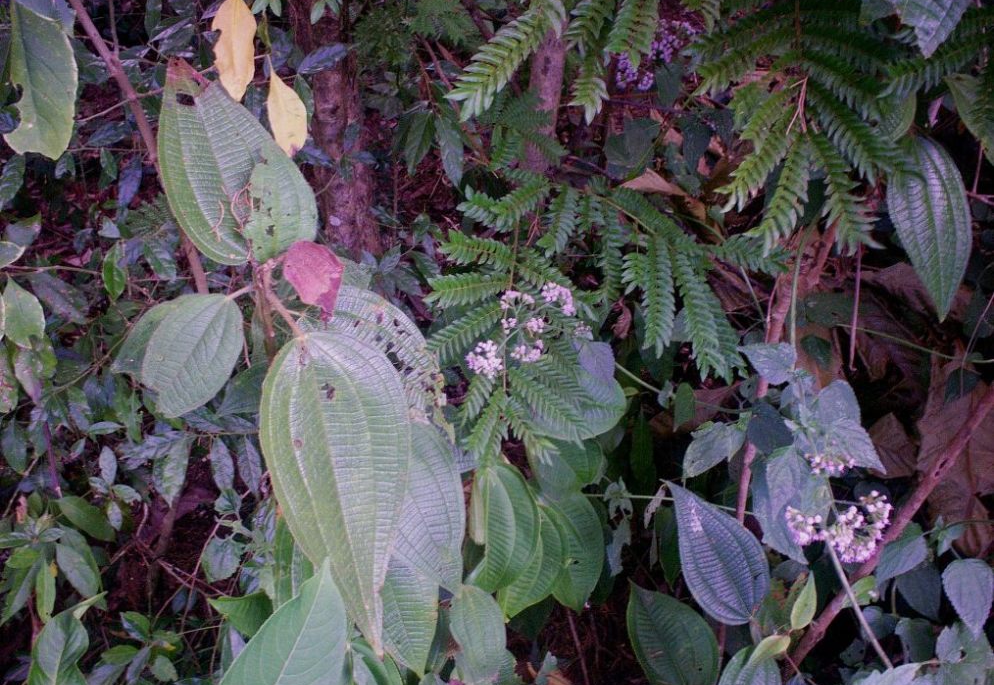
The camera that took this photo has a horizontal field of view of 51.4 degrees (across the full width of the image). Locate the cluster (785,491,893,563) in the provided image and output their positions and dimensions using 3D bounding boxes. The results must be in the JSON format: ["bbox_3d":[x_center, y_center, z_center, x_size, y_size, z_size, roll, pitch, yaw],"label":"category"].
[{"bbox_3d":[0.297,0.160,0.900,0.094,0.062,0.062,11,30,20],"label":"cluster"}]

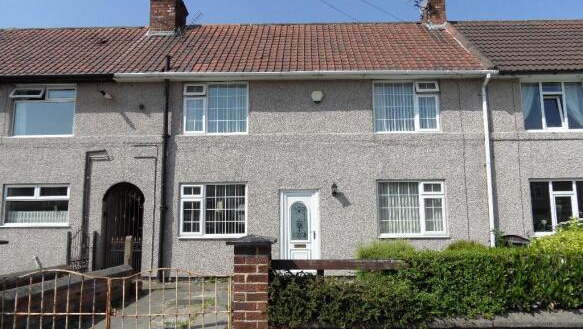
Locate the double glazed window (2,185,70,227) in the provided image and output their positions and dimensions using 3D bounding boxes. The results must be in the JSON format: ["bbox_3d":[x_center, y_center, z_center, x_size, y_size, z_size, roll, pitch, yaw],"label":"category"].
[{"bbox_3d":[-6.241,1.002,9.895,1.650,1.020,0.120,0,-6,1],"label":"double glazed window"}]

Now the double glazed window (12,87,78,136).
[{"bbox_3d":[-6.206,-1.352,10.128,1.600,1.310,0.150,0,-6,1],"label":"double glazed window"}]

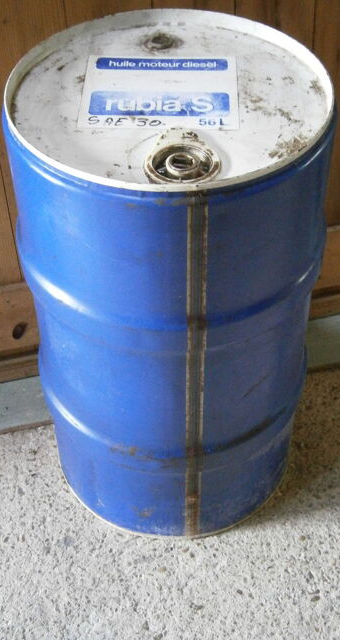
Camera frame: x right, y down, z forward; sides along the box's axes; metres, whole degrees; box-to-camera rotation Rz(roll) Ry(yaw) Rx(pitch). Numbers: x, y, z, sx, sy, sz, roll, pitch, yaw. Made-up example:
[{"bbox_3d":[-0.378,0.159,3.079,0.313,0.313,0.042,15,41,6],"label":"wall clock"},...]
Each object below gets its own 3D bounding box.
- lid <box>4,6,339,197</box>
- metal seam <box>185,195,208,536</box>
[{"bbox_3d":[0.000,-0.256,0.991,0.372,0.024,0.372,-1,45,1],"label":"lid"},{"bbox_3d":[0.032,0.101,1.087,0.021,0.638,0.016,-6,45,-5],"label":"metal seam"}]

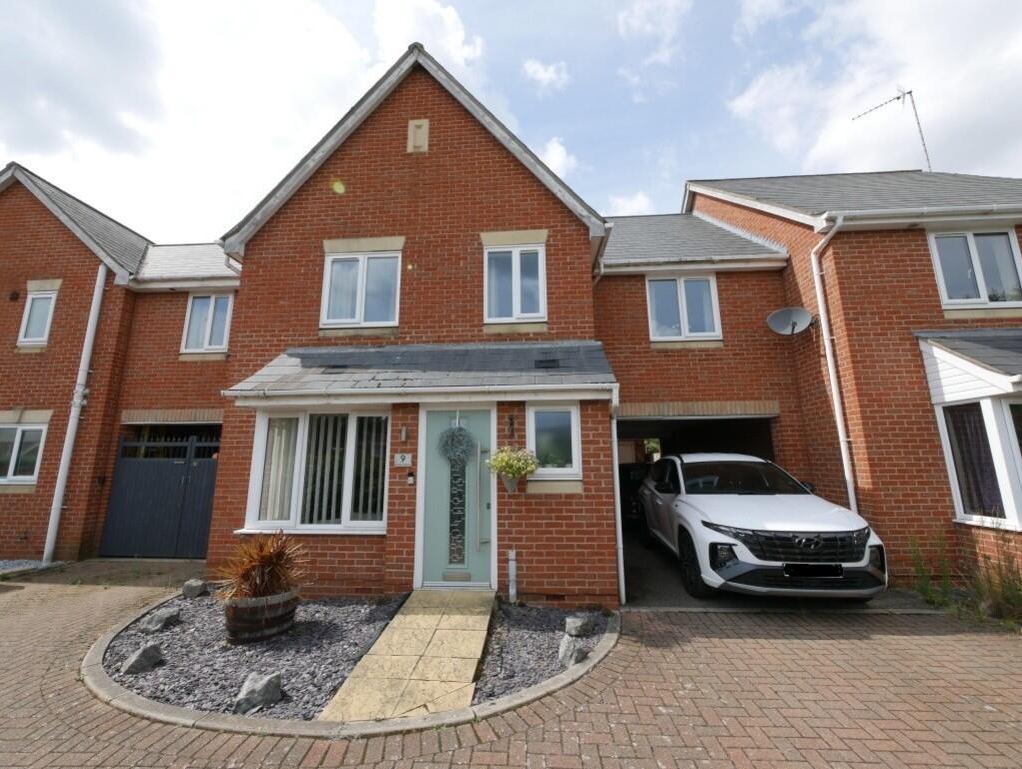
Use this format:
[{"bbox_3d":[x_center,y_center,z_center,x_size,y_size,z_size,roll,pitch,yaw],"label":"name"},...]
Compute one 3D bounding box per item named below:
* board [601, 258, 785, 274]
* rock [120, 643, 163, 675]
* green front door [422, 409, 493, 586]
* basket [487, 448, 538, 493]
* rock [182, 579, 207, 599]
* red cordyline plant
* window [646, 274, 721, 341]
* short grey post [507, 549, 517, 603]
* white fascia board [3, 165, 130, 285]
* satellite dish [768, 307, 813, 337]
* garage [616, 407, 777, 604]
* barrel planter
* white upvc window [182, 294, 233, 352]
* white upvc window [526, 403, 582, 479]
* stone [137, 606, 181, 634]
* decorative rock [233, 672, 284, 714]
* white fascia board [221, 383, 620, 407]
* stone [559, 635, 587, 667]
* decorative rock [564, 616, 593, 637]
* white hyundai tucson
[{"bbox_3d":[3.089,-2.027,7.146,3.200,0.170,0.070,-1,-11,4],"label":"board"},{"bbox_3d":[-2.921,2.139,3.291,0.300,0.180,0.240,8,-14,-38],"label":"rock"},{"bbox_3d":[-0.618,1.261,4.730,0.826,1.946,0.070,-1,-10,3],"label":"green front door"},{"bbox_3d":[0.016,0.919,4.479,0.510,0.470,0.460,-1,-11,4],"label":"basket"},{"bbox_3d":[-3.846,2.482,5.061,0.310,0.190,0.250,7,-13,-35],"label":"rock"},{"bbox_3d":[-2.419,1.732,4.081,0.820,0.580,0.820,-1,-11,4],"label":"red cordyline plant"},{"bbox_3d":[2.973,-1.342,7.155,1.200,1.180,0.100,-1,-11,4],"label":"window"},{"bbox_3d":[0.025,2.068,4.475,0.070,0.531,0.070,-1,-11,4],"label":"short grey post"},{"bbox_3d":[-8.436,-3.017,7.855,3.600,0.250,0.080,38,-6,9],"label":"white fascia board"},{"bbox_3d":[4.141,-0.956,6.167,0.620,0.450,0.280,-6,-12,25],"label":"satellite dish"},{"bbox_3d":[2.961,2.038,8.723,3.000,2.260,4.600,-1,-11,4],"label":"garage"},{"bbox_3d":[-2.382,2.165,3.975,0.630,0.380,0.630,-1,-11,4],"label":"barrel planter"},{"bbox_3d":[-5.659,-1.155,7.727,0.910,1.150,0.080,-1,-11,4],"label":"white upvc window"},{"bbox_3d":[0.492,0.639,4.767,0.627,0.892,0.090,-1,-10,3],"label":"white upvc window"},{"bbox_3d":[-3.406,2.273,4.024,0.200,0.130,0.310,-3,-11,13],"label":"stone"},{"bbox_3d":[-1.609,1.975,2.686,0.250,0.190,0.190,-1,-11,4],"label":"decorative rock"},{"bbox_3d":[-1.088,0.121,4.697,4.460,0.165,0.100,-1,-11,4],"label":"white fascia board"},{"bbox_3d":[0.491,2.091,3.286,0.200,0.155,0.240,-1,-10,3],"label":"stone"},{"bbox_3d":[0.631,2.187,3.789,0.240,0.135,0.210,-1,-10,3],"label":"decorative rock"},{"bbox_3d":[3.193,1.835,6.069,1.865,1.650,4.500,-2,-11,10],"label":"white hyundai tucson"}]

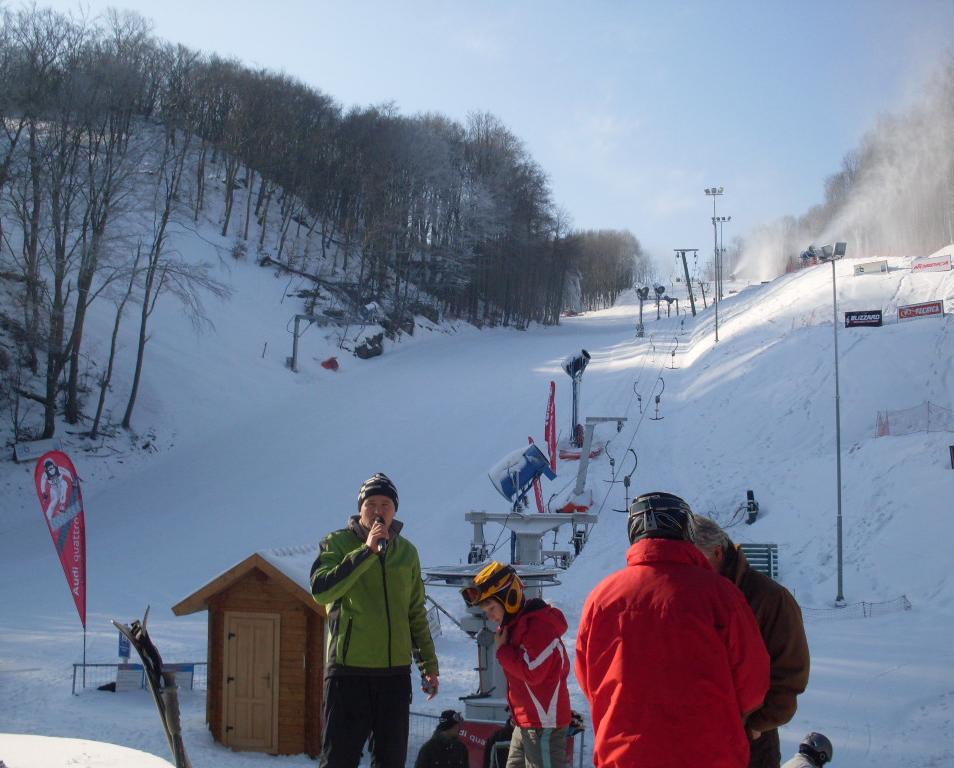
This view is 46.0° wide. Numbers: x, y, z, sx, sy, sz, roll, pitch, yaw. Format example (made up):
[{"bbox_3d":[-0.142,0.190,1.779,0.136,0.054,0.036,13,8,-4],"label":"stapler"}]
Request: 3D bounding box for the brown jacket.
[{"bbox_3d":[0.943,0.951,4.200,0.480,0.740,0.580,4,-7,-38],"label":"brown jacket"}]

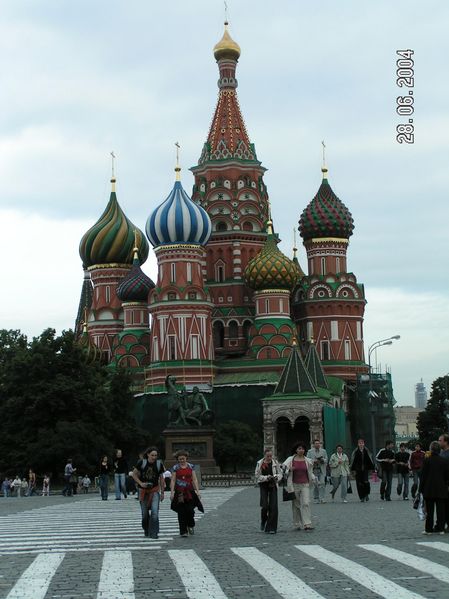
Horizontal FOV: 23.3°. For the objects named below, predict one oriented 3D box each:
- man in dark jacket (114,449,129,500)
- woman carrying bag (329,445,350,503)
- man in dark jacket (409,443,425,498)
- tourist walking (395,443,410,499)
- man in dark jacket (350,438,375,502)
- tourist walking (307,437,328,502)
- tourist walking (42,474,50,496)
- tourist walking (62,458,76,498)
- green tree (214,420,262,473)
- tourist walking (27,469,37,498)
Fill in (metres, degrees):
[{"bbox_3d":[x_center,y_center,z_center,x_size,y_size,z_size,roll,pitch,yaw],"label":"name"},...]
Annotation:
[{"bbox_3d":[-3.591,6.135,38.118,0.520,1.762,0.450,-1,-8,7],"label":"man in dark jacket"},{"bbox_3d":[3.248,4.937,30.808,0.600,1.605,0.480,2,-8,-12],"label":"woman carrying bag"},{"bbox_3d":[5.866,5.258,33.414,0.520,1.702,0.450,-1,-8,8],"label":"man in dark jacket"},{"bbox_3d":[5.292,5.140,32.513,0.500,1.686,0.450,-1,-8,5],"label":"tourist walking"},{"bbox_3d":[3.887,4.843,30.819,0.680,1.766,0.450,0,-8,-1],"label":"man in dark jacket"},{"bbox_3d":[2.554,4.756,30.117,0.570,1.734,0.420,1,-8,-8],"label":"tourist walking"},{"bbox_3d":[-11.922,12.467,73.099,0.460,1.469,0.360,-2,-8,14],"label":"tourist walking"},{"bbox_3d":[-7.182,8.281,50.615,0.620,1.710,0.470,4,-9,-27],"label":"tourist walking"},{"bbox_3d":[1.227,14.569,107.355,4.700,5.271,4.700,0,-8,0],"label":"green tree"},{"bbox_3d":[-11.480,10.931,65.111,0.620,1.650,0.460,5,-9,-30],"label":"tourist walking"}]

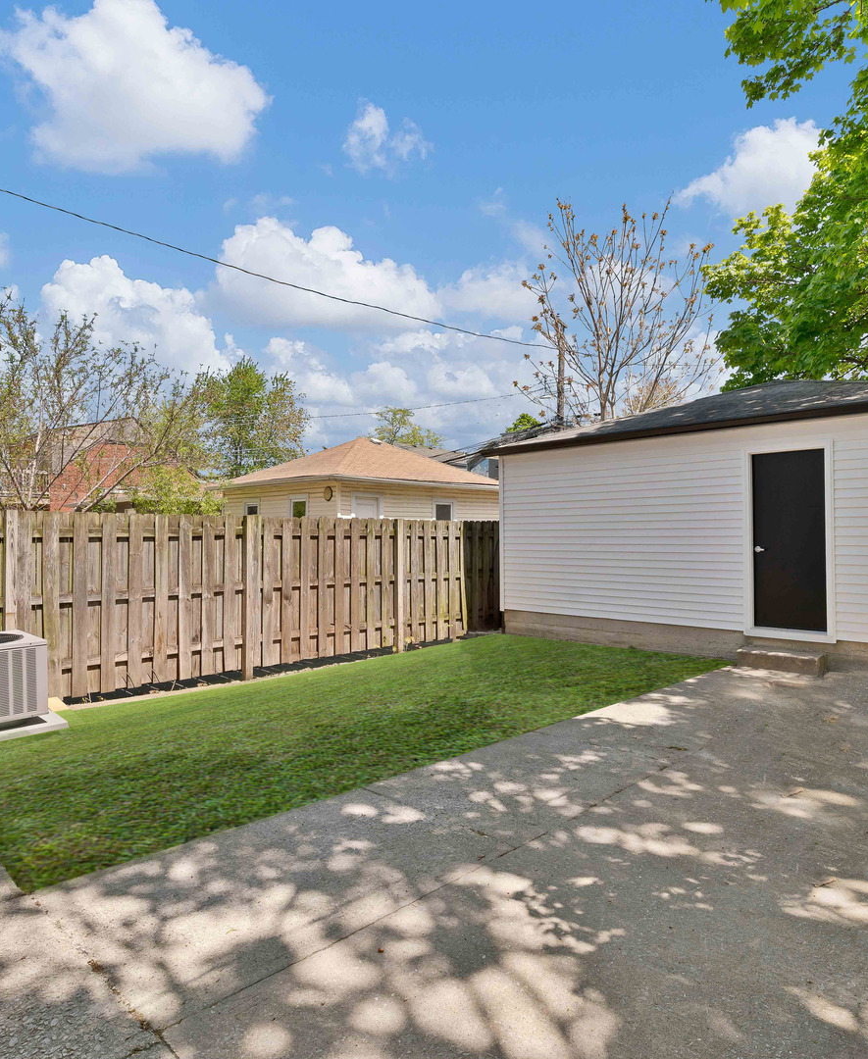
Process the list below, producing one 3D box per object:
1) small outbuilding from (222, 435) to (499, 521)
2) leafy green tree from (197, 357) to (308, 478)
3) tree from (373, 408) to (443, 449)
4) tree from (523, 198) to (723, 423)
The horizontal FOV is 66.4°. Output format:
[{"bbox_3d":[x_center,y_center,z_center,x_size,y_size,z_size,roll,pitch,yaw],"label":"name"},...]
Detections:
[{"bbox_3d":[-1.900,-0.432,18.900,5.600,4.150,6.400,-1,-1,45],"label":"small outbuilding"},{"bbox_3d":[-7.396,-2.582,27.000,5.000,8.870,4.800,0,-1,-15],"label":"leafy green tree"},{"bbox_3d":[-1.390,-2.477,38.000,4.900,8.950,4.700,0,-1,-2],"label":"tree"},{"bbox_3d":[4.926,-3.634,17.800,5.300,10.530,5.000,0,-1,15],"label":"tree"}]

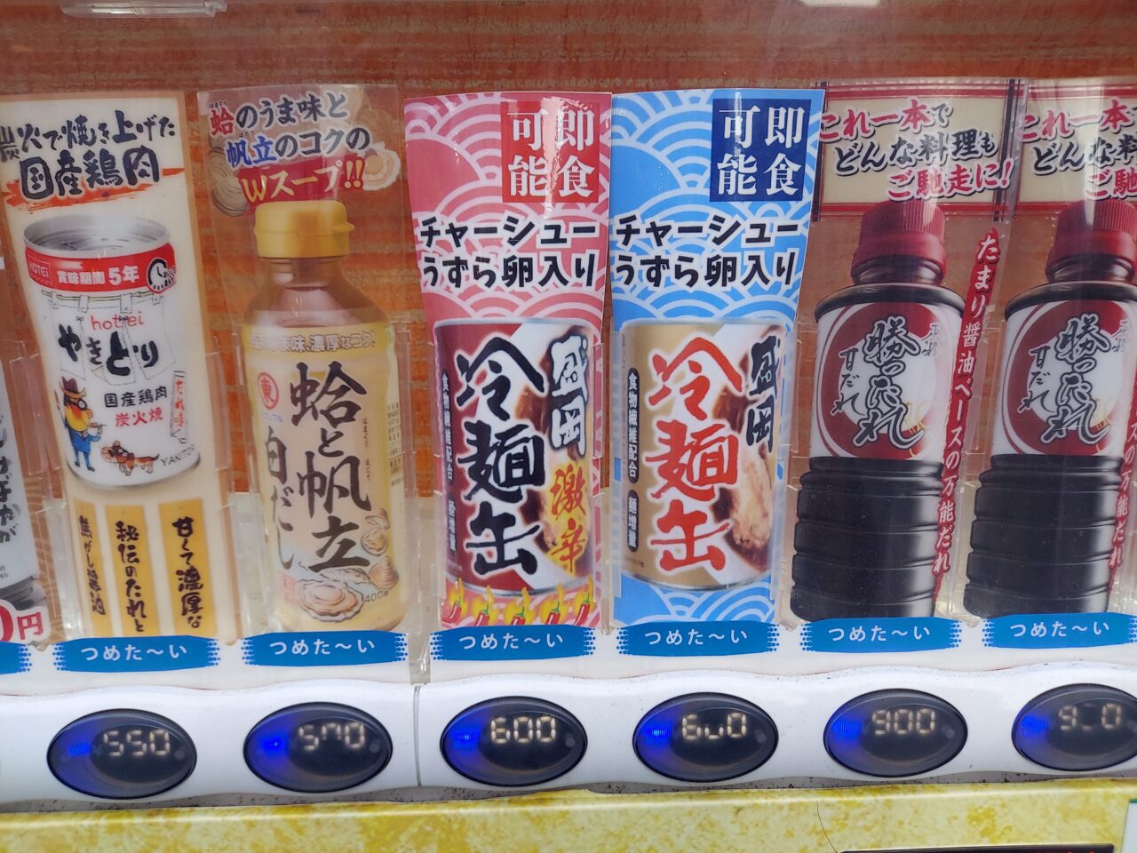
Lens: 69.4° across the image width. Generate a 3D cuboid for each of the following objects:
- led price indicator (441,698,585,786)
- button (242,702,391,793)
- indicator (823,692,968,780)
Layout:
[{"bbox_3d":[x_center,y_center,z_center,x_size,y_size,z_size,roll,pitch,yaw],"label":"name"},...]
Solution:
[{"bbox_3d":[-0.023,0.131,0.341,0.060,0.040,0.010,-1,11,-1],"label":"led price indicator"},{"bbox_3d":[-0.103,0.133,0.339,0.061,0.040,0.010,-1,11,-1],"label":"button"},{"bbox_3d":[0.138,0.129,0.345,0.060,0.039,0.010,-1,11,-1],"label":"indicator"}]

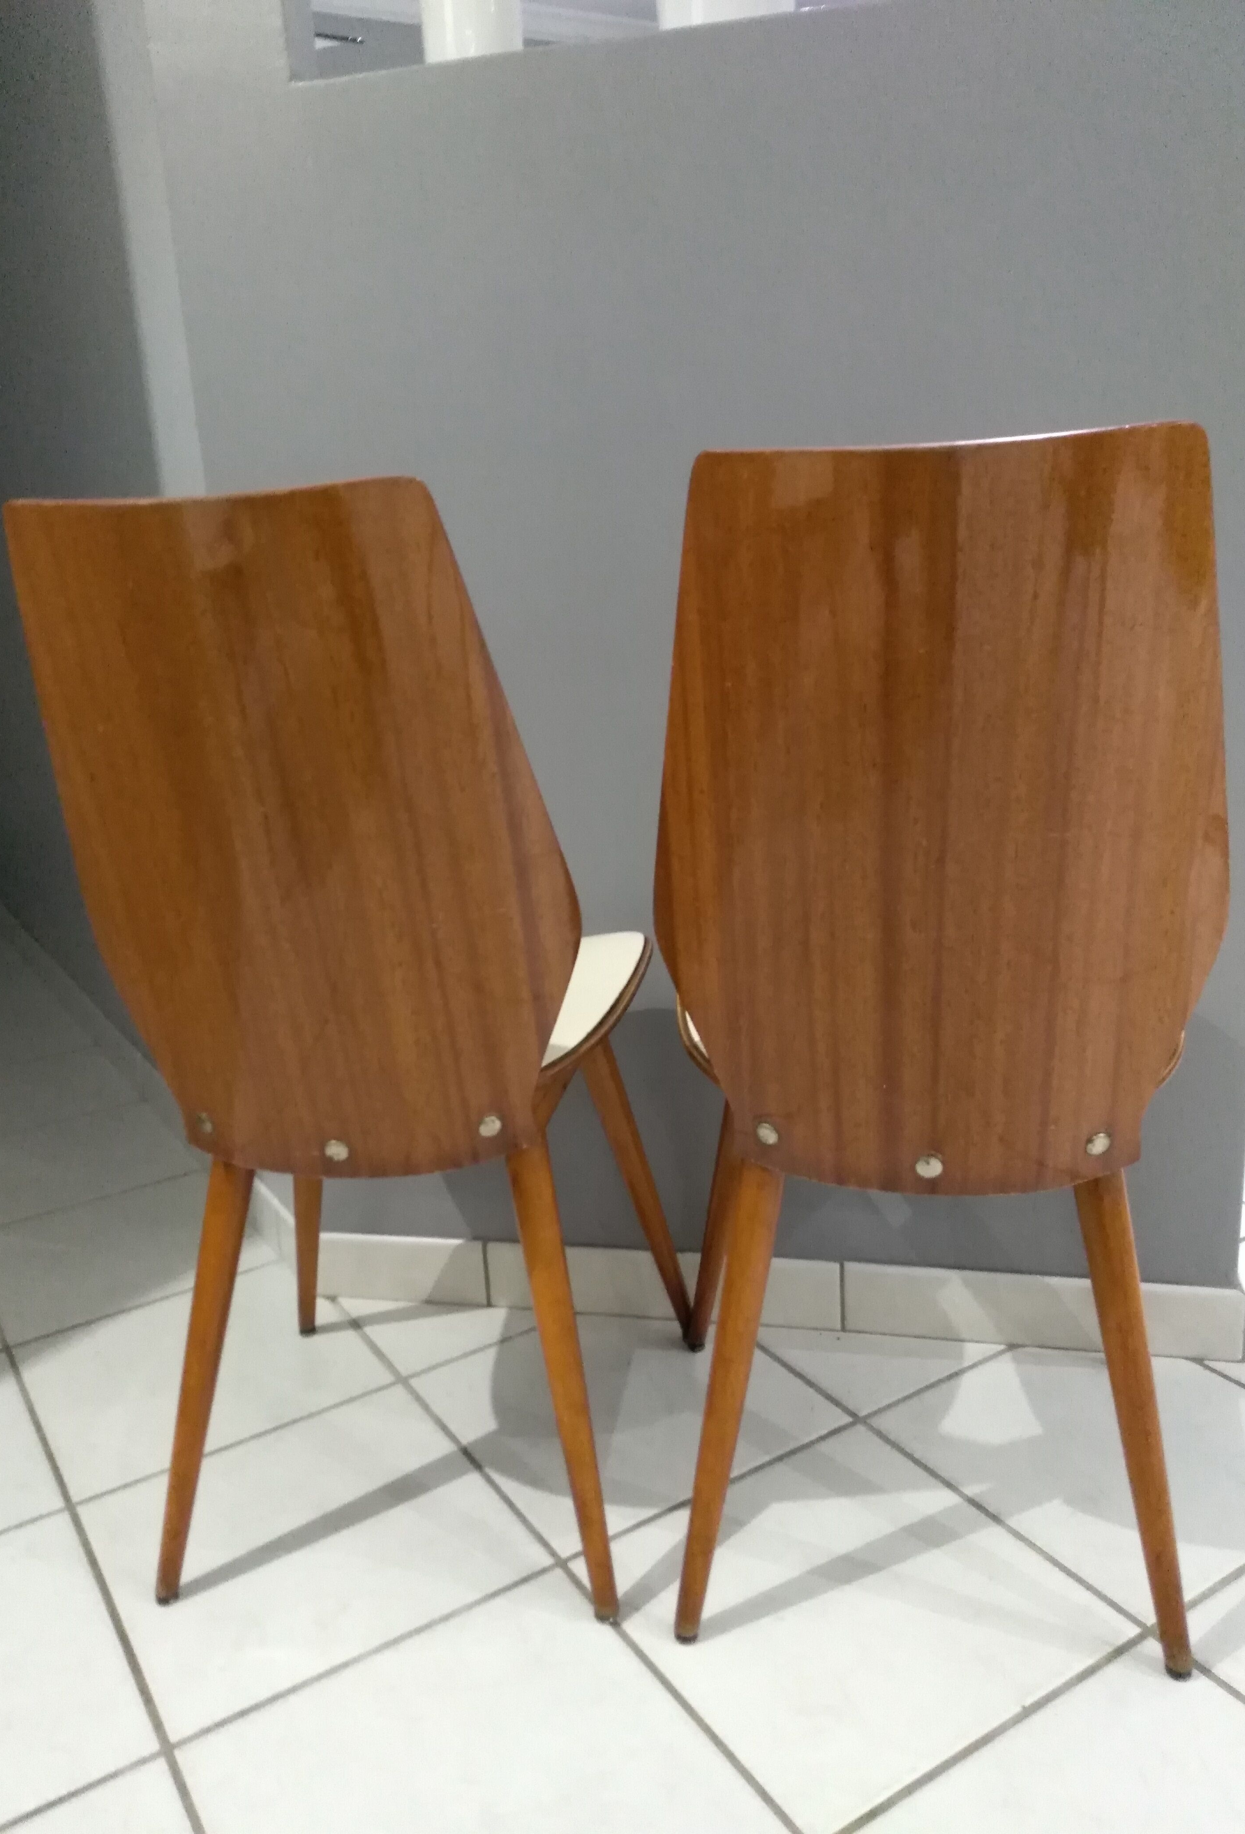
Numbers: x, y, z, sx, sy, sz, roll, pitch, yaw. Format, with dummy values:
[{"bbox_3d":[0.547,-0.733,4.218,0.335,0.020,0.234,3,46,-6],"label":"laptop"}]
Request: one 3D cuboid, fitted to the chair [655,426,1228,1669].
[{"bbox_3d":[0.235,0.095,1.099,0.450,0.875,0.505,-1,15,9],"label":"chair"}]

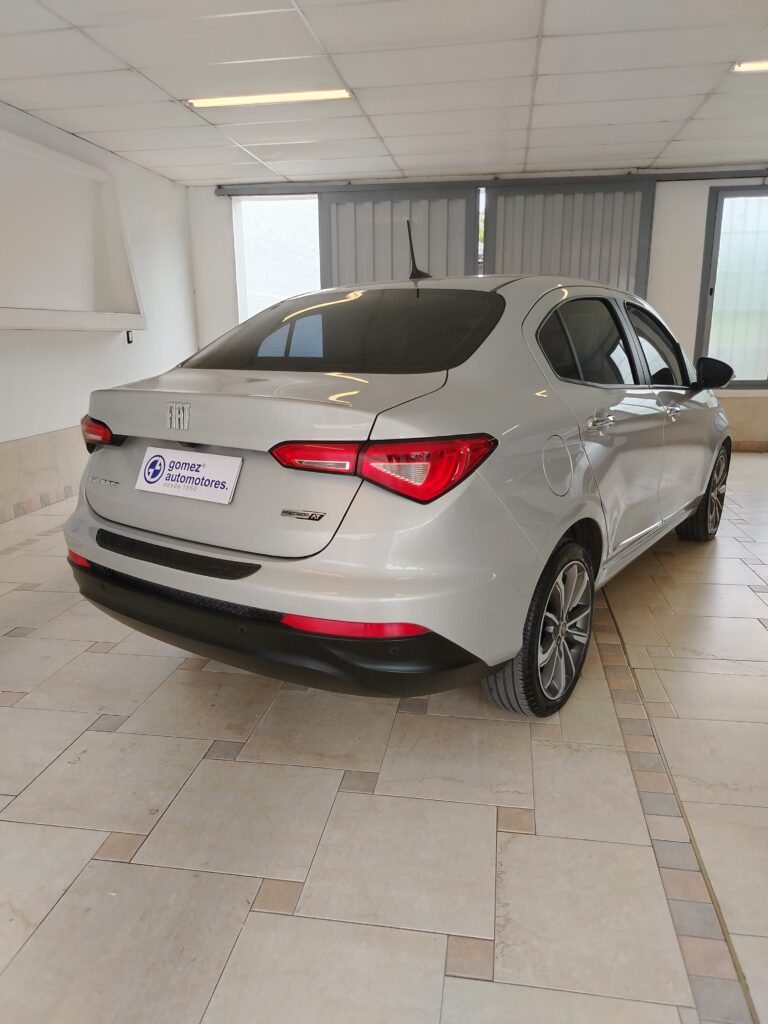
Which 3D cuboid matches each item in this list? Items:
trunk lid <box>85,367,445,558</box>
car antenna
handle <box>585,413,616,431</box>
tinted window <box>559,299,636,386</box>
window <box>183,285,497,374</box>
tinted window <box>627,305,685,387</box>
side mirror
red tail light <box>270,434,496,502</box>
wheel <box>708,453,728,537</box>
[{"bbox_3d":[-0.431,-0.184,2.225,1.200,0.510,0.550,9,17,34],"label":"trunk lid"},{"bbox_3d":[0.145,-1.052,2.866,0.050,0.223,0.190,9,17,34],"label":"car antenna"},{"bbox_3d":[0.727,-0.304,2.357,0.050,0.048,0.225,10,18,38],"label":"handle"},{"bbox_3d":[0.795,-0.622,2.623,0.040,0.365,0.542,-15,2,39],"label":"tinted window"},{"bbox_3d":[-0.176,-0.638,2.493,1.220,0.091,0.596,9,43,34],"label":"window"},{"bbox_3d":[1.274,-0.756,3.274,0.040,0.421,0.682,-17,2,38],"label":"tinted window"},{"bbox_3d":[1.629,-0.687,3.516,0.220,0.165,0.150,9,17,34],"label":"side mirror"},{"bbox_3d":[0.007,-0.110,1.830,0.603,0.162,0.173,-1,14,-3],"label":"red tail light"},{"bbox_3d":[1.989,-0.127,4.434,0.180,0.470,0.470,9,17,34],"label":"wheel"}]

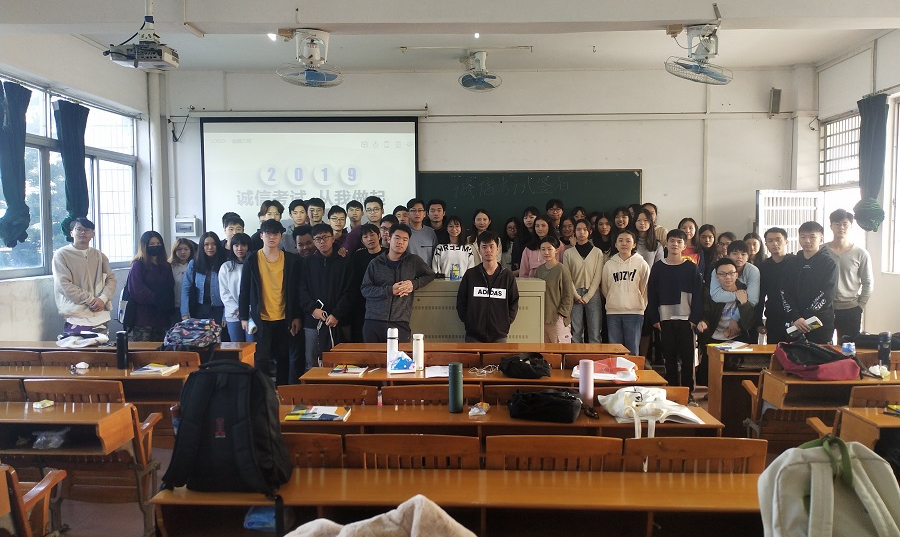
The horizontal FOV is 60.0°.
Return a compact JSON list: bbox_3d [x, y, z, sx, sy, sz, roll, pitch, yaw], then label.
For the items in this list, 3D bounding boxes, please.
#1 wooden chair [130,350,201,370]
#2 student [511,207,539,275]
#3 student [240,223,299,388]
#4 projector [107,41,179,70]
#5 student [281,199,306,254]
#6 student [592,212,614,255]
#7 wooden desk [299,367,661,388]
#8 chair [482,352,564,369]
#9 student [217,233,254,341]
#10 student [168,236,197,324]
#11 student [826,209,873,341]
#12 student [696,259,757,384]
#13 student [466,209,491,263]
[{"bbox_3d":[-1.920,0.978,5.522,0.520,0.870,0.500,0,3,2],"label":"wooden chair"},{"bbox_3d":[0.799,0.210,8.198,0.450,1.718,0.280,0,3,4],"label":"student"},{"bbox_3d":[-1.479,0.460,6.428,0.520,1.720,0.300,0,3,-8],"label":"student"},{"bbox_3d":[-1.791,-1.244,4.594,0.314,0.095,0.235,0,3,2],"label":"projector"},{"bbox_3d":[-1.603,0.180,8.189,0.480,1.793,0.280,0,3,-5],"label":"student"},{"bbox_3d":[1.618,0.224,8.219,0.430,1.624,0.270,0,3,6],"label":"student"},{"bbox_3d":[0.196,1.039,4.875,2.210,0.758,0.384,0,3,2],"label":"wooden desk"},{"bbox_3d":[0.479,0.949,5.267,0.530,0.860,0.480,0,3,2],"label":"chair"},{"bbox_3d":[-1.914,0.485,7.093,0.430,1.610,0.280,0,3,-10],"label":"student"},{"bbox_3d":[-2.590,0.505,7.593,0.460,1.604,0.280,0,3,-9],"label":"student"},{"bbox_3d":[3.374,0.424,6.756,0.540,1.866,0.300,1,3,15],"label":"student"},{"bbox_3d":[2.319,0.639,6.558,0.550,1.456,0.420,1,3,9],"label":"student"},{"bbox_3d":[0.348,0.212,8.414,0.430,1.704,0.280,0,3,2],"label":"student"}]

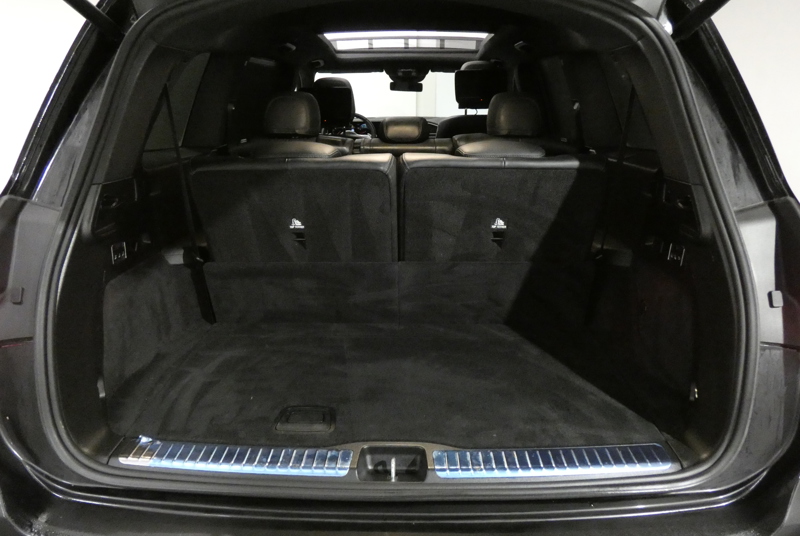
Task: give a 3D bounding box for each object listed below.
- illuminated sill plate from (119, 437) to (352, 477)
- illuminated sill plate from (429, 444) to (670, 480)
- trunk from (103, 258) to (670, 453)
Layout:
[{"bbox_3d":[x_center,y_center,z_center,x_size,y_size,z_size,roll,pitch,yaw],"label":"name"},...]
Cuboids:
[{"bbox_3d":[-0.303,0.353,1.033,0.430,0.020,0.068,1,20,4],"label":"illuminated sill plate"},{"bbox_3d":[0.283,0.357,1.025,0.440,0.020,0.068,-1,20,-2],"label":"illuminated sill plate"},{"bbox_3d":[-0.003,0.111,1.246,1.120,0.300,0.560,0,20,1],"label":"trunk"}]

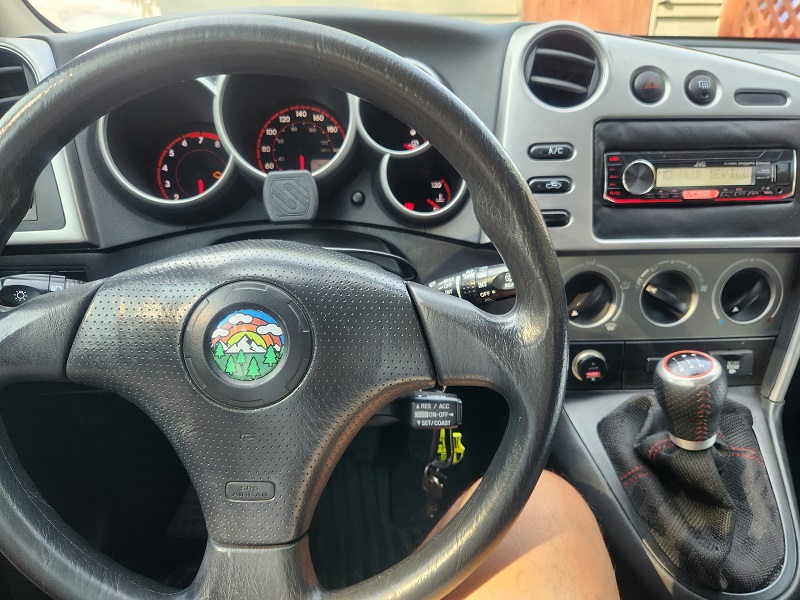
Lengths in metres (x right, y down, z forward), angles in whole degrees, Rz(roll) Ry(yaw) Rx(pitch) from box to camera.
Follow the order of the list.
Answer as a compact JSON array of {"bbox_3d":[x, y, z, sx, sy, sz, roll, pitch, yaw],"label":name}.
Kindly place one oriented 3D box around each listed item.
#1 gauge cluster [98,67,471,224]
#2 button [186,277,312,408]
[{"bbox_3d":[-0.099,-0.146,0.484,0.312,0.152,0.085,-2,9,-1],"label":"gauge cluster"},{"bbox_3d":[-0.090,0.027,0.317,0.076,0.076,0.018,-2,4,-1],"label":"button"}]

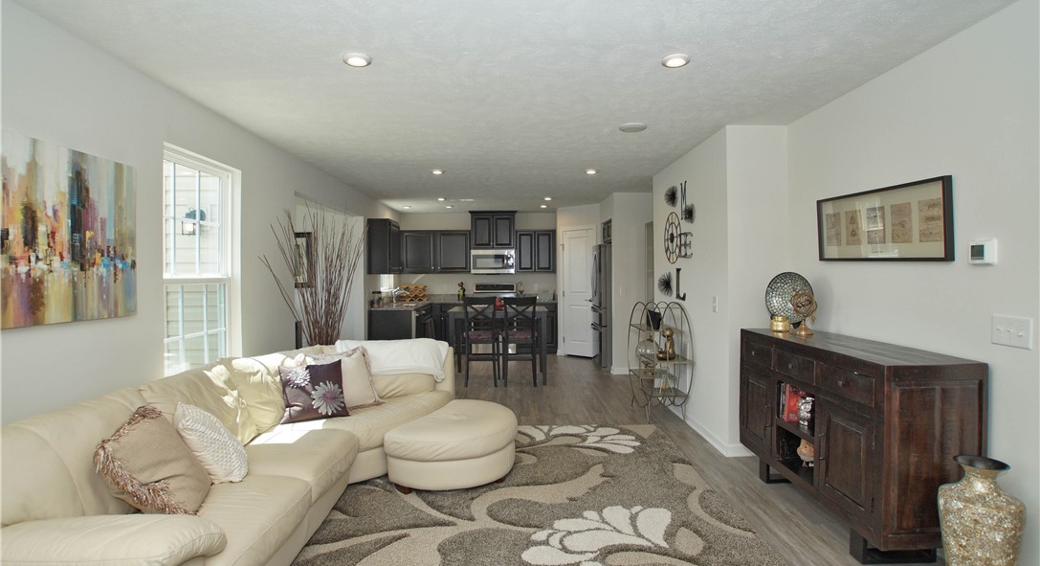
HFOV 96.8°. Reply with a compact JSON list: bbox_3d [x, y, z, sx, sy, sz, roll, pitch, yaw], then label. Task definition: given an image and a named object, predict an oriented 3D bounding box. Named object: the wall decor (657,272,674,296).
[{"bbox_3d":[1.452,0.018,4.667,0.120,0.250,0.250,0,1,-1],"label":"wall decor"}]

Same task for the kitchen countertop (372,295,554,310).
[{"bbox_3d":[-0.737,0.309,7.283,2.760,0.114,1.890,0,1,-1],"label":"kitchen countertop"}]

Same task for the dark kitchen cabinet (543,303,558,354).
[{"bbox_3d":[0.283,0.750,7.983,0.630,0.876,0.600,0,1,-1],"label":"dark kitchen cabinet"}]

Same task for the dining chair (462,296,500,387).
[{"bbox_3d":[-0.464,0.706,5.731,0.435,1.075,0.480,0,1,-1],"label":"dining chair"}]

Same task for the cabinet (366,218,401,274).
[{"bbox_3d":[-1.951,-0.506,6.665,0.305,0.760,0.600,0,1,-1],"label":"cabinet"}]

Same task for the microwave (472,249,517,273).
[{"bbox_3d":[-0.461,-0.355,8.025,0.760,0.418,0.390,0,1,-1],"label":"microwave"}]

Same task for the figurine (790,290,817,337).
[{"bbox_3d":[1.810,0.185,2.925,0.160,0.287,0.130,0,1,28],"label":"figurine"}]

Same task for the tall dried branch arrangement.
[{"bbox_3d":[-1.753,0.330,4.110,0.850,1.950,0.850,0,1,-1],"label":"tall dried branch arrangement"}]

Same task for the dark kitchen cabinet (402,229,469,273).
[{"bbox_3d":[-1.453,-0.520,8.045,1.200,0.762,0.320,0,1,-1],"label":"dark kitchen cabinet"}]

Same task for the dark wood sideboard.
[{"bbox_3d":[1.762,0.815,2.595,0.450,0.963,1.265,0,1,-1],"label":"dark wood sideboard"}]

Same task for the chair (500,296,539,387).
[{"bbox_3d":[0.001,0.720,5.809,0.435,1.085,0.530,0,1,-1],"label":"chair"}]

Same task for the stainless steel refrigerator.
[{"bbox_3d":[1.502,0.331,6.760,0.800,1.750,0.880,0,1,-1],"label":"stainless steel refrigerator"}]

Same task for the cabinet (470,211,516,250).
[{"bbox_3d":[-0.468,-0.894,8.035,0.775,0.650,0.350,0,1,-1],"label":"cabinet"}]

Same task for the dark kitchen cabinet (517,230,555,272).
[{"bbox_3d":[0.267,-0.533,8.066,0.680,0.762,0.320,0,1,-1],"label":"dark kitchen cabinet"}]

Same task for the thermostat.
[{"bbox_3d":[1.986,-0.131,1.989,0.032,0.103,0.105,0,1,-1],"label":"thermostat"}]

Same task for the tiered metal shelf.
[{"bbox_3d":[1.355,0.725,4.541,0.360,1.100,0.960,0,1,-1],"label":"tiered metal shelf"}]

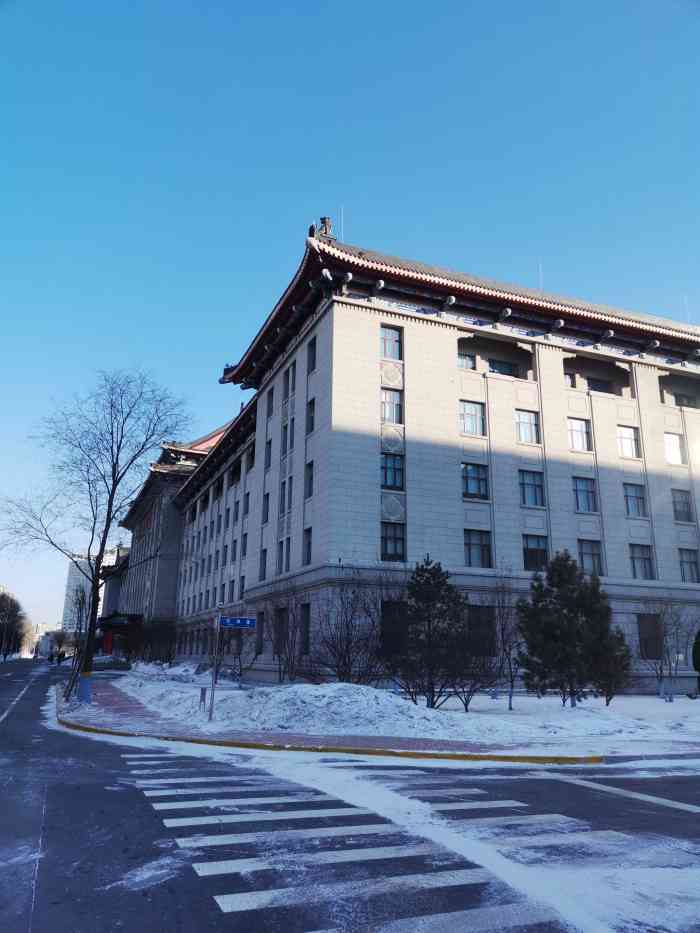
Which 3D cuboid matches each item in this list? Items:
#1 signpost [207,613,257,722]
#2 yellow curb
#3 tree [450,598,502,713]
[{"bbox_3d":[-3.393,5.641,19.849,1.130,2.923,0.120,9,-17,-28],"label":"signpost"},{"bbox_3d":[-2.405,6.199,15.975,15.393,0.140,2.014,-8,-17,30],"label":"yellow curb"},{"bbox_3d":[4.188,6.247,23.205,1.700,3.560,1.700,-2,-15,10],"label":"tree"}]

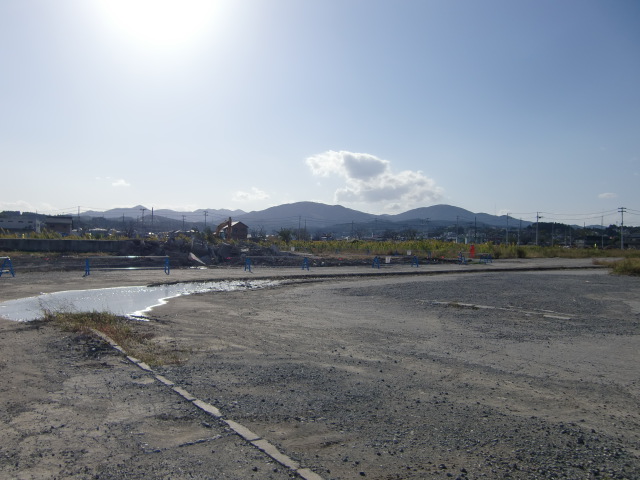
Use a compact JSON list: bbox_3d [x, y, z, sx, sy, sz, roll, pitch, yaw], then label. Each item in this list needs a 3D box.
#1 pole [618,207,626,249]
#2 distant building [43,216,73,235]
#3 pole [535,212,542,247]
[{"bbox_3d":[68.867,-2.151,117.968,1.800,10.652,0.400,1,0,6],"label":"pole"},{"bbox_3d":[-65.717,-2.345,129.980,6.600,6.611,6.500,1,0,-23],"label":"distant building"},{"bbox_3d":[61.115,-2.293,144.968,1.800,10.820,0.500,1,0,6],"label":"pole"}]

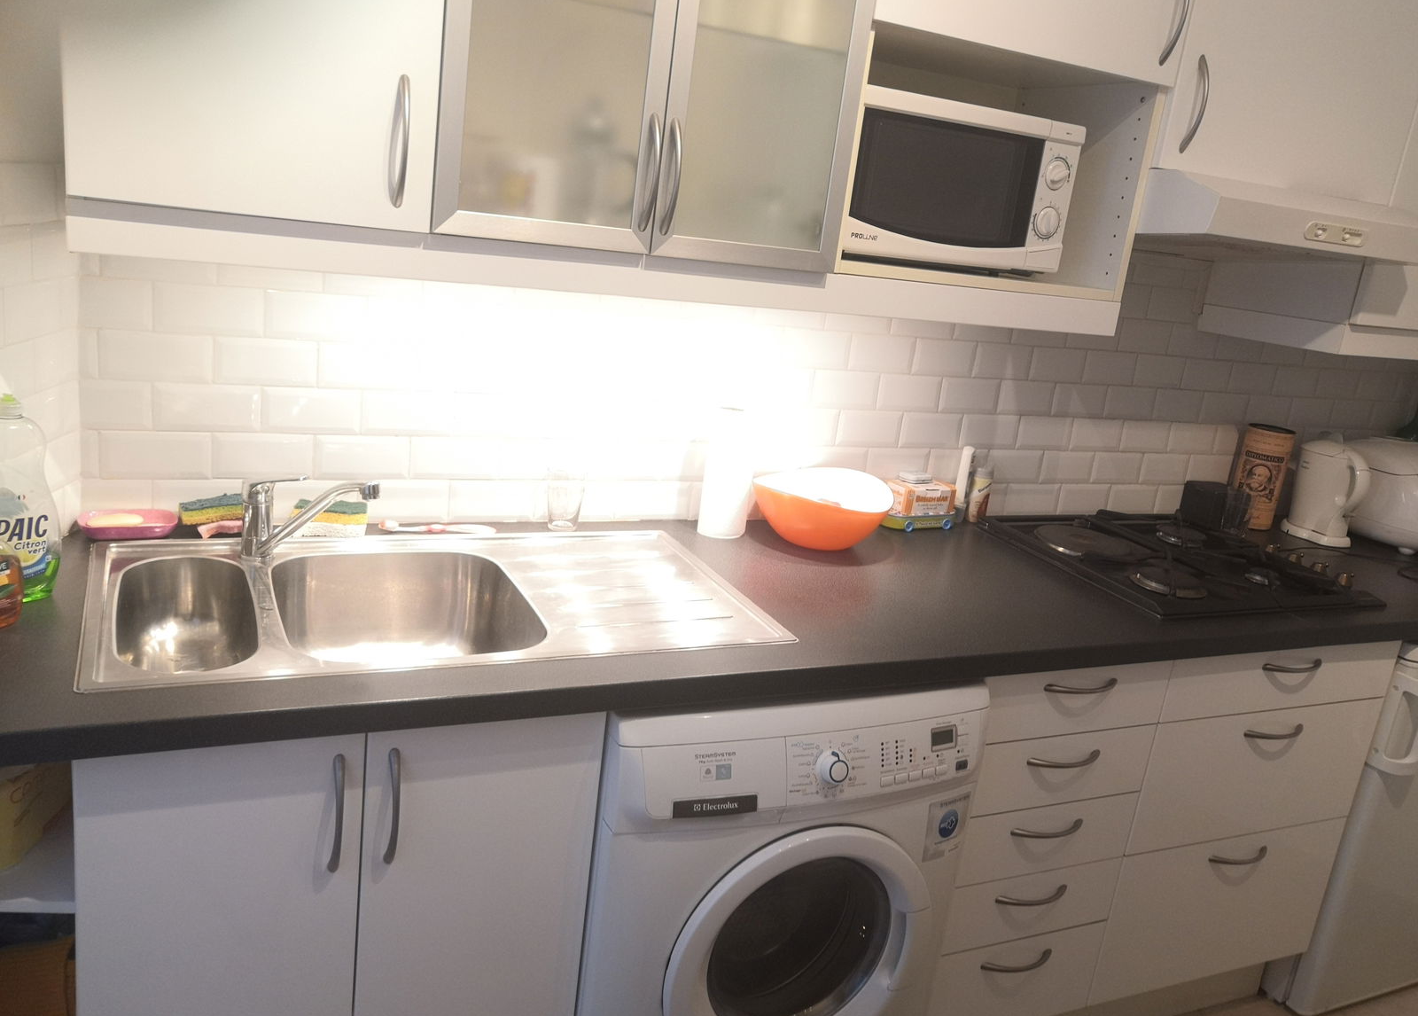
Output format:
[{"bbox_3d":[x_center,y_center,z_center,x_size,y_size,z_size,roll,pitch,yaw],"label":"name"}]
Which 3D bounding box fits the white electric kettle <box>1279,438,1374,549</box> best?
[{"bbox_3d":[1.422,-0.041,2.532,0.140,0.225,0.200,0,16,-25],"label":"white electric kettle"}]

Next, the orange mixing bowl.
[{"bbox_3d":[0.202,0.008,2.007,0.256,0.114,0.256,6,15,-2],"label":"orange mixing bowl"}]

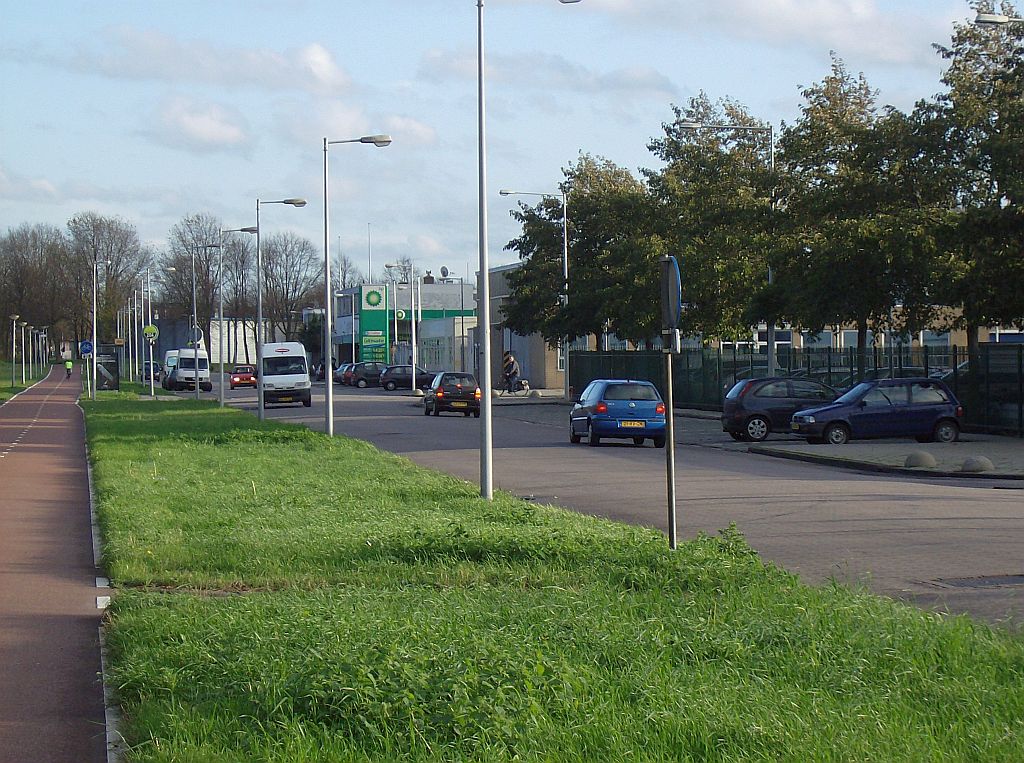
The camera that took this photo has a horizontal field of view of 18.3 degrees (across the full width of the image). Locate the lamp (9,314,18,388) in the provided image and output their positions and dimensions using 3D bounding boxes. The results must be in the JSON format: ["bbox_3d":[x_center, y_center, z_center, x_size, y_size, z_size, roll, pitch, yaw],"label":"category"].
[{"bbox_3d":[-31.932,-1.972,203.977,0.620,4.650,0.620,-1,1,-8],"label":"lamp"}]

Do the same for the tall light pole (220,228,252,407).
[{"bbox_3d":[-10.593,-2.431,123.000,1.350,7.000,0.300,-1,0,-8],"label":"tall light pole"}]

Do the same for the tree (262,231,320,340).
[{"bbox_3d":[-24.904,-9.374,360.000,7.000,15.300,7.000,-1,0,0],"label":"tree"}]

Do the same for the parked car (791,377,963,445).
[{"bbox_3d":[7.640,0.596,66.793,3.500,1.390,1.500,-1,1,-13],"label":"parked car"}]

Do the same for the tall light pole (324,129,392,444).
[{"bbox_3d":[-3.575,-2.229,74.000,1.600,7.050,0.300,-1,0,-8],"label":"tall light pole"}]

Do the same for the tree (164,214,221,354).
[{"bbox_3d":[-33.322,-9.514,334.921,6.400,16.300,6.400,-1,1,-8],"label":"tree"}]

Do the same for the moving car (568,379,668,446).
[{"bbox_3d":[2.325,0.695,70.193,1.640,1.420,3.740,-1,1,-8],"label":"moving car"}]

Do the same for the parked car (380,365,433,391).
[{"bbox_3d":[-5.473,-0.173,178.000,3.900,1.420,1.660,-1,0,-13],"label":"parked car"}]

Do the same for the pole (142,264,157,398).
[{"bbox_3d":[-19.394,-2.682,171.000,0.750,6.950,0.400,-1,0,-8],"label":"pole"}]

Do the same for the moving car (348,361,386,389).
[{"bbox_3d":[-7.600,-0.395,188.993,3.950,1.490,1.680,-1,1,-10],"label":"moving car"}]

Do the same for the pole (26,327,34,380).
[{"bbox_3d":[-36.708,-2.188,243.000,0.550,4.150,0.550,-1,0,-8],"label":"pole"}]

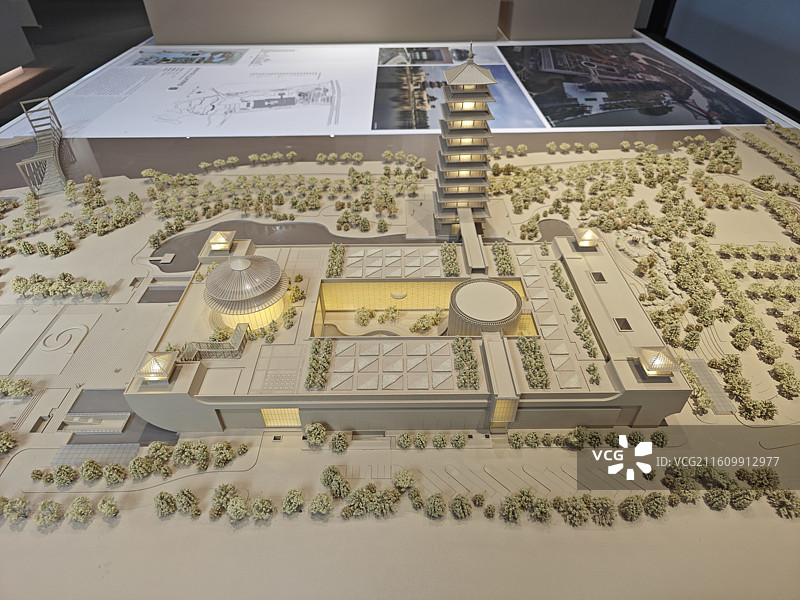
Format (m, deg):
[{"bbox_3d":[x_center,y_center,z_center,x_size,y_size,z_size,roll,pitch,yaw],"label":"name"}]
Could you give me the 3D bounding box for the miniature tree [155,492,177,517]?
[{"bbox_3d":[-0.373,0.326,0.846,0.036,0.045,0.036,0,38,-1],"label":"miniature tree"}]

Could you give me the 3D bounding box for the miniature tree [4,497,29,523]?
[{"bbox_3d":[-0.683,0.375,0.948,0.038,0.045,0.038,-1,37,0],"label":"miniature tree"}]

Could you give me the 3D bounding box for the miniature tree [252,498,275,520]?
[{"bbox_3d":[-0.217,0.333,0.844,0.034,0.037,0.034,0,38,-1],"label":"miniature tree"}]

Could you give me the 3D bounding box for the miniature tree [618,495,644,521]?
[{"bbox_3d":[0.351,0.315,0.806,0.038,0.041,0.038,24,44,29],"label":"miniature tree"}]

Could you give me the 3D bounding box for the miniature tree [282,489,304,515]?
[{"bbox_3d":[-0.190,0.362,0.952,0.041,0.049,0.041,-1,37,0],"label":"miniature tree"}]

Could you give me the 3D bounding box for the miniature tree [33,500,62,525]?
[{"bbox_3d":[-0.532,0.322,0.802,0.044,0.046,0.044,26,45,31],"label":"miniature tree"}]

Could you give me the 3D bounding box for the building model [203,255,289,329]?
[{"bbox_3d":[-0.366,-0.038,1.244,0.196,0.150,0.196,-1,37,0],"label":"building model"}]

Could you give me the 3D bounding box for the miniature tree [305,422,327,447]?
[{"bbox_3d":[-0.146,0.233,0.919,0.037,0.042,0.037,-9,38,-11],"label":"miniature tree"}]

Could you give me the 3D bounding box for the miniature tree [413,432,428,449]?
[{"bbox_3d":[0.037,0.252,0.954,0.025,0.031,0.025,0,38,-1],"label":"miniature tree"}]

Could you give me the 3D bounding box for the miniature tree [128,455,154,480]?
[{"bbox_3d":[-0.421,0.275,0.866,0.041,0.043,0.041,-26,44,-30],"label":"miniature tree"}]

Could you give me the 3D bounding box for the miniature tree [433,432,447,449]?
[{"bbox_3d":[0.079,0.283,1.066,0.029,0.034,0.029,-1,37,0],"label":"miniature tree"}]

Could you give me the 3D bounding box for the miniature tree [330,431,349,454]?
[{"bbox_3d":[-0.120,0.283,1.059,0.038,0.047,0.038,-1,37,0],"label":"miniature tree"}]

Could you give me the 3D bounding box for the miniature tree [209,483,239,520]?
[{"bbox_3d":[-0.270,0.308,0.812,0.044,0.054,0.044,-20,41,-24],"label":"miniature tree"}]

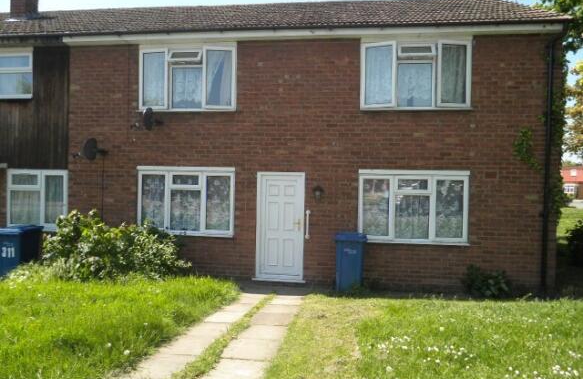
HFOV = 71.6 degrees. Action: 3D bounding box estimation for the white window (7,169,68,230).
[{"bbox_3d":[-5.243,0.215,8.350,1.293,1.235,0.100,1,1,7],"label":"white window"}]

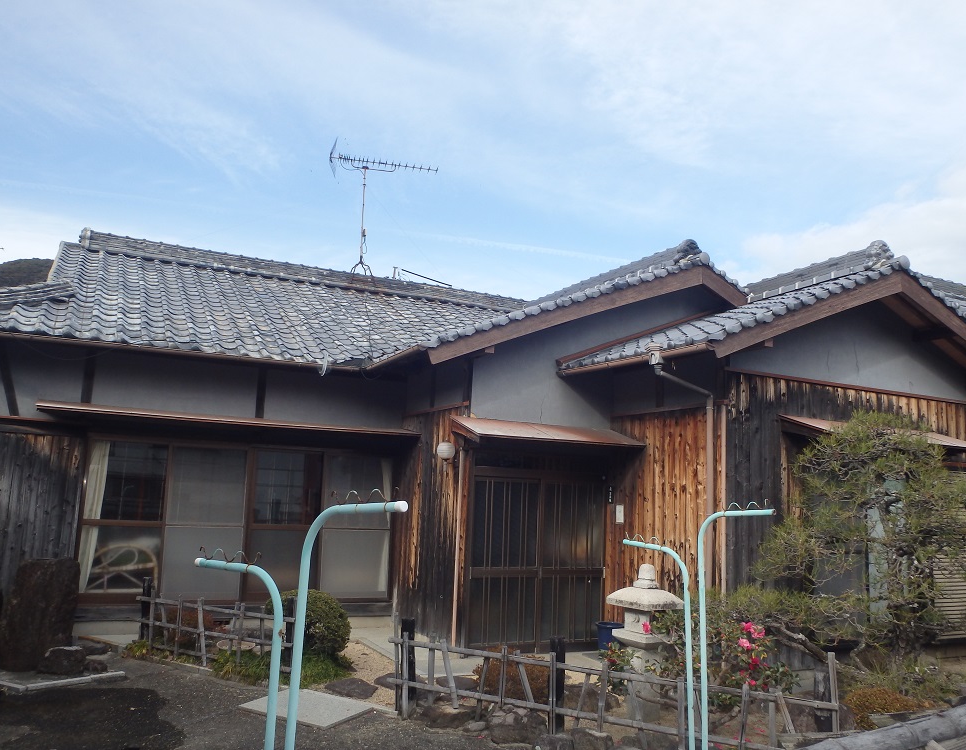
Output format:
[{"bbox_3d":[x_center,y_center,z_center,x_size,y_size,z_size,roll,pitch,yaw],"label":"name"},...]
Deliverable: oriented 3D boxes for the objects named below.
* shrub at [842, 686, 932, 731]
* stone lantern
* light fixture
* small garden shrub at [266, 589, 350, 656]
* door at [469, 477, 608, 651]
[{"bbox_3d":[3.367,2.742,6.725,0.680,0.280,0.550,6,-9,-24],"label":"shrub"},{"bbox_3d":[1.343,2.182,6.682,0.450,1.240,0.450,8,-10,-32],"label":"stone lantern"},{"bbox_3d":[-0.414,0.833,8.925,0.200,0.210,0.200,2,-8,0],"label":"light fixture"},{"bbox_3d":[-1.813,2.609,8.572,0.860,0.680,0.860,6,-9,-24],"label":"small garden shrub"},{"bbox_3d":[0.631,2.108,8.990,1.660,1.880,0.100,6,-9,-24],"label":"door"}]

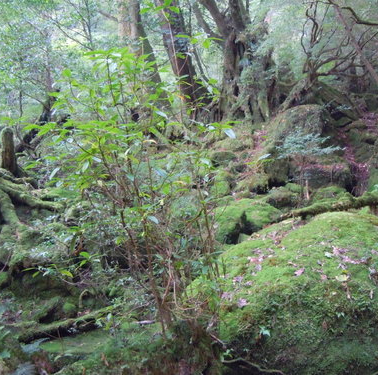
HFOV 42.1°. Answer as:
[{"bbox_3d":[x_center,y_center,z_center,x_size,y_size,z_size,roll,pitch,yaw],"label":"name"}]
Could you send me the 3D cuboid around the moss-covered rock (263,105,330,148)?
[{"bbox_3d":[1.843,-1.056,8.500,1.100,0.750,0.900,0,6,0],"label":"moss-covered rock"}]

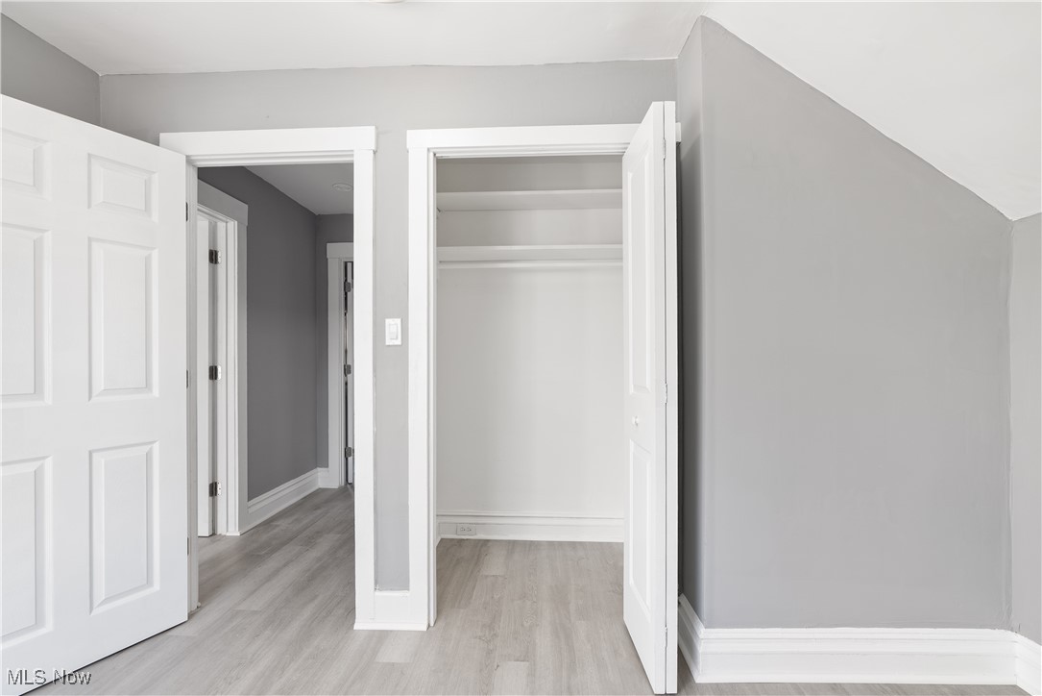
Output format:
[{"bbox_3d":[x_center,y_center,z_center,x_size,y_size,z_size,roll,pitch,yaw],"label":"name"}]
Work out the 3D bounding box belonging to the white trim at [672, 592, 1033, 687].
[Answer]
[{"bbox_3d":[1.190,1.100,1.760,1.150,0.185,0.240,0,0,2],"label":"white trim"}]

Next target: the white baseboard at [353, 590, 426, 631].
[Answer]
[{"bbox_3d":[-0.553,1.113,1.975,0.305,0.160,0.035,0,0,2],"label":"white baseboard"}]

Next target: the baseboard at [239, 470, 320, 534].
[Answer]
[{"bbox_3d":[-1.825,1.157,3.580,0.035,0.178,1.060,0,0,2],"label":"baseboard"}]

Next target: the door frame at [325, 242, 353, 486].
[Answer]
[{"bbox_3d":[-1.270,0.165,4.160,0.900,2.180,0.130,0,0,2],"label":"door frame"}]

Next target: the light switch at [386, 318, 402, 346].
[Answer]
[{"bbox_3d":[-0.544,-0.067,1.980,0.071,0.117,0.014,0,0,2],"label":"light switch"}]

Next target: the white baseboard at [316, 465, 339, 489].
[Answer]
[{"bbox_3d":[-1.718,1.157,4.120,0.195,0.178,0.035,0,0,2],"label":"white baseboard"}]

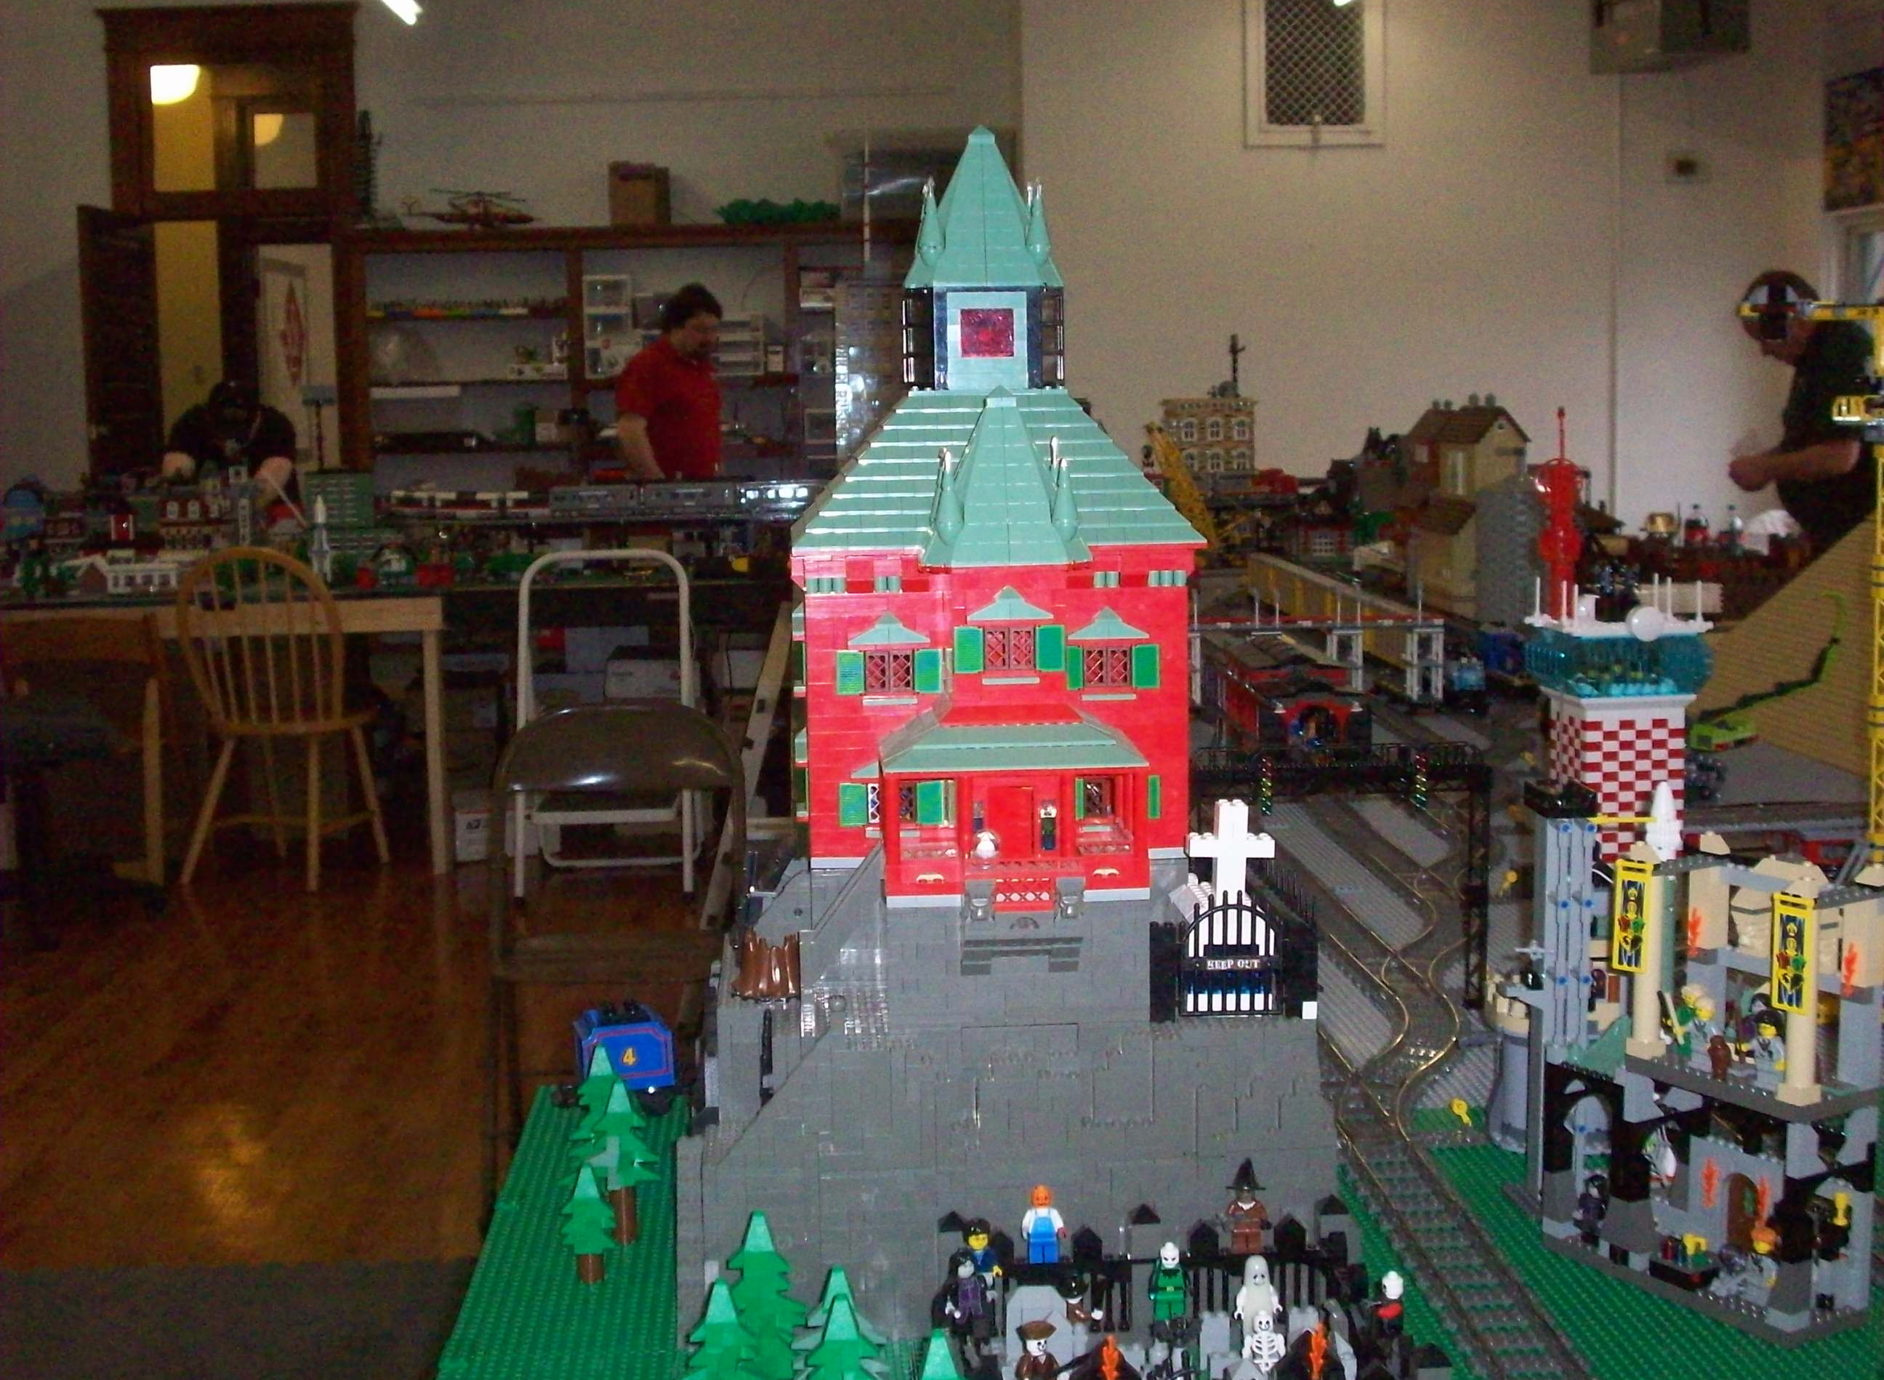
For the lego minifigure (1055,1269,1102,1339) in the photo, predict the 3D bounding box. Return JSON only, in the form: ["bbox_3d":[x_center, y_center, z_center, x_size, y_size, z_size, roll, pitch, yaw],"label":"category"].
[{"bbox_3d":[0.071,0.329,1.320,0.025,0.043,0.016,-1,8,-3],"label":"lego minifigure"}]

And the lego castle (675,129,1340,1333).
[{"bbox_3d":[0.024,-0.002,1.512,0.367,0.676,0.376,-1,7,-3],"label":"lego castle"}]

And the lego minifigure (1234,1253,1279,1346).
[{"bbox_3d":[0.167,0.323,1.325,0.025,0.047,0.016,-1,8,-3],"label":"lego minifigure"}]

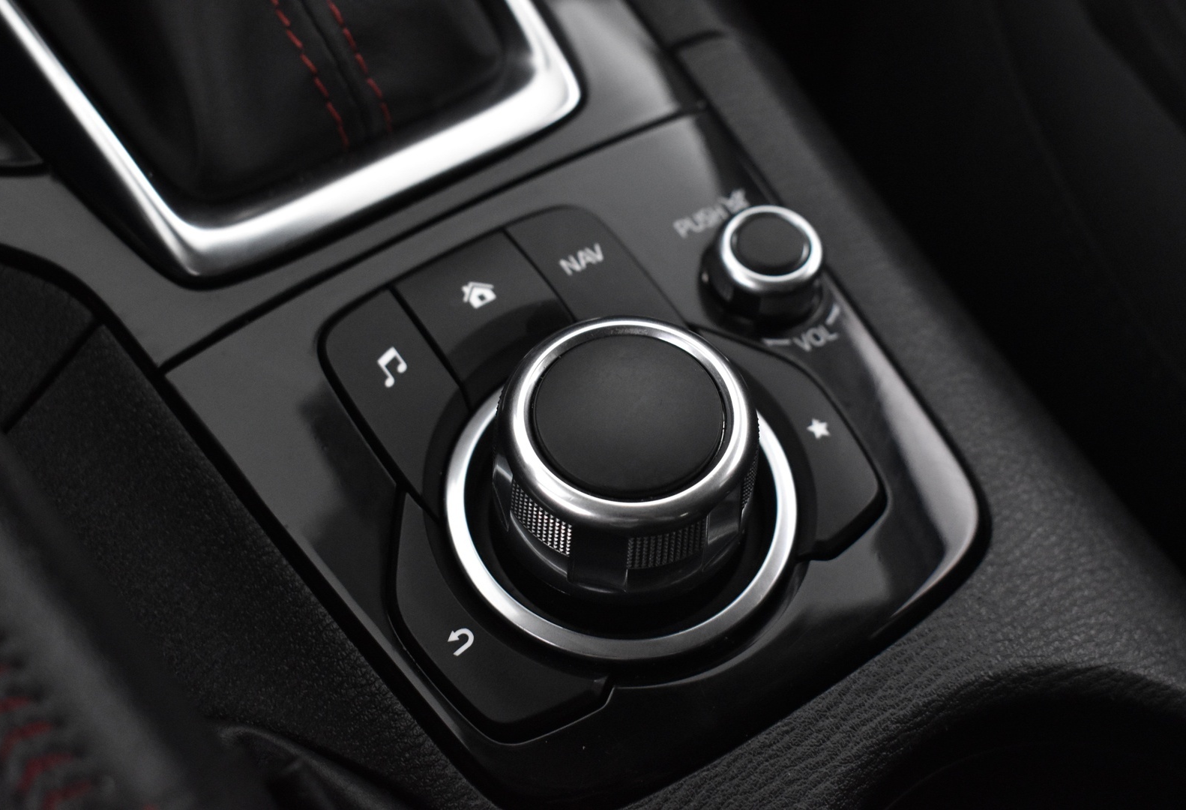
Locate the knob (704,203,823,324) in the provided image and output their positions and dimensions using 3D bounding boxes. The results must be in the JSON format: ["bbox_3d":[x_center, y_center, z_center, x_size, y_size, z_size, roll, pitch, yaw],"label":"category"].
[{"bbox_3d":[0.030,-0.025,0.307,0.021,0.011,0.021,1,60,-2],"label":"knob"}]

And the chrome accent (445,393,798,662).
[{"bbox_3d":[0.005,0.015,0.286,0.057,0.003,0.057,1,60,-2],"label":"chrome accent"}]

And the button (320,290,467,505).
[{"bbox_3d":[-0.031,0.000,0.295,0.018,0.004,0.043,-28,65,-17],"label":"button"}]

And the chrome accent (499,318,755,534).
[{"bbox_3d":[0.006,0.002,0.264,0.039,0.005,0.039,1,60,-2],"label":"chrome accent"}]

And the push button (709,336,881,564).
[{"bbox_3d":[0.032,0.004,0.295,0.024,0.004,0.048,-28,65,-17],"label":"push button"}]

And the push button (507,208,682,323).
[{"bbox_3d":[0.001,-0.021,0.308,0.018,0.004,0.035,-28,65,-17],"label":"push button"}]

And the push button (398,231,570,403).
[{"bbox_3d":[-0.018,-0.015,0.304,0.025,0.004,0.028,-28,65,-17],"label":"push button"}]

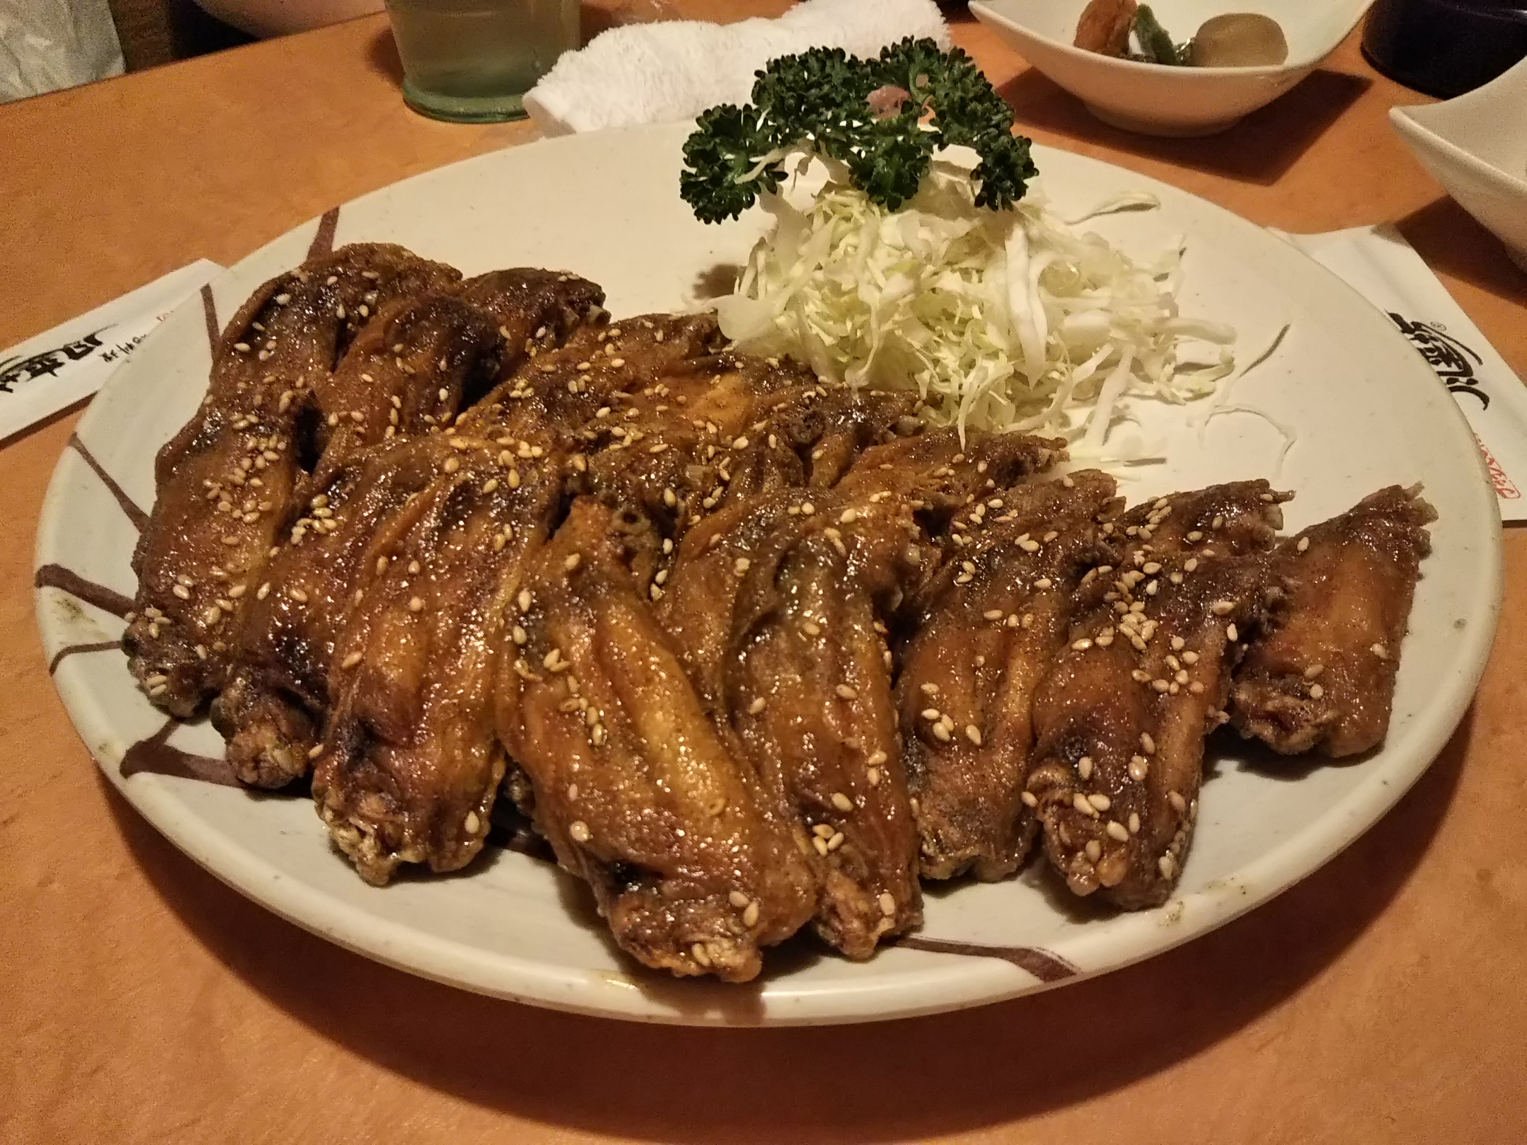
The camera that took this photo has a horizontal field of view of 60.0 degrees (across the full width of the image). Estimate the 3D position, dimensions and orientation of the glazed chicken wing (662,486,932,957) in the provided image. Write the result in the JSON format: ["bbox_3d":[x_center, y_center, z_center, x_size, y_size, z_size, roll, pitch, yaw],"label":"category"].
[{"bbox_3d":[0.004,0.021,0.224,0.041,0.027,0.087,-6,54,-6],"label":"glazed chicken wing"}]

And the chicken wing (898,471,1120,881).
[{"bbox_3d":[0.045,0.015,0.236,0.033,0.025,0.084,12,54,14],"label":"chicken wing"}]

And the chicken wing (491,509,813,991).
[{"bbox_3d":[-0.019,0.024,0.219,0.044,0.026,0.086,-12,56,-12],"label":"chicken wing"}]

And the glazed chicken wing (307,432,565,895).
[{"bbox_3d":[-0.056,0.012,0.236,0.038,0.026,0.089,1,54,2],"label":"glazed chicken wing"}]

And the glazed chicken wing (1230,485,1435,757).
[{"bbox_3d":[0.110,0.007,0.255,0.033,0.023,0.068,20,47,21],"label":"glazed chicken wing"}]

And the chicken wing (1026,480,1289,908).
[{"bbox_3d":[0.070,0.018,0.231,0.036,0.026,0.086,17,55,19],"label":"chicken wing"}]

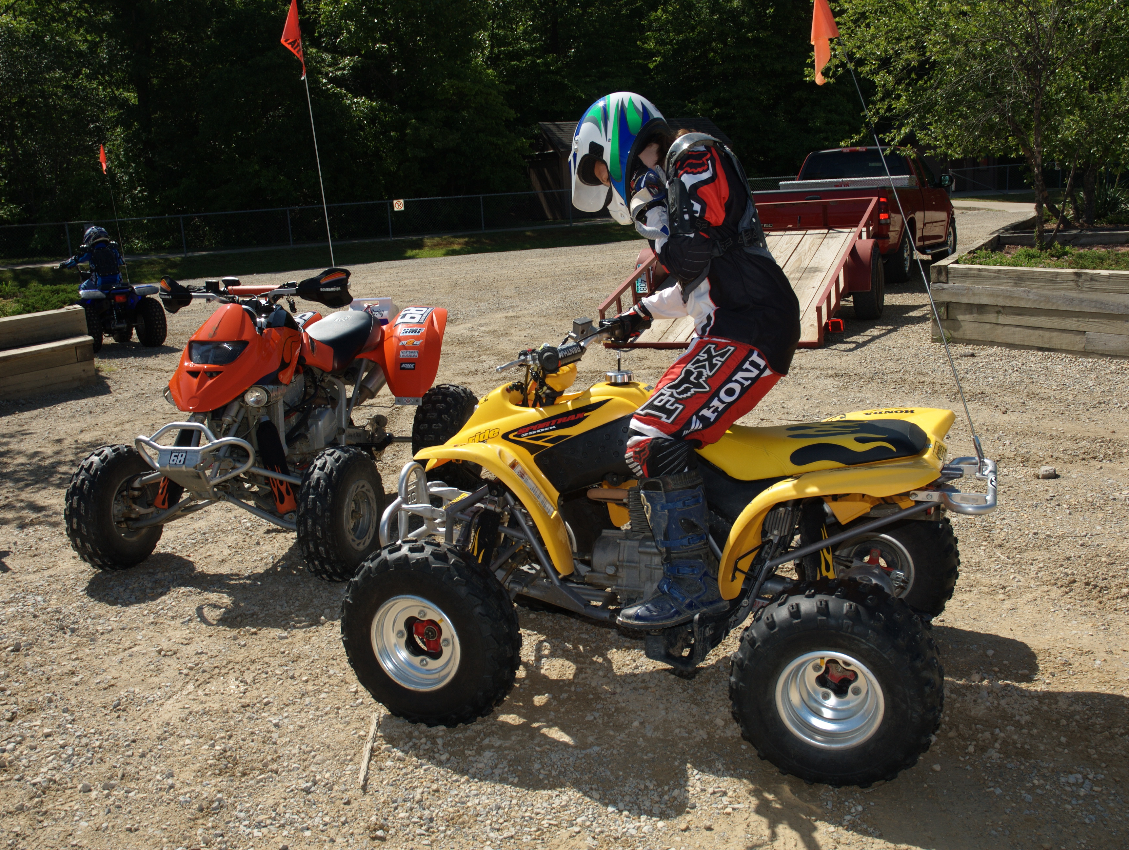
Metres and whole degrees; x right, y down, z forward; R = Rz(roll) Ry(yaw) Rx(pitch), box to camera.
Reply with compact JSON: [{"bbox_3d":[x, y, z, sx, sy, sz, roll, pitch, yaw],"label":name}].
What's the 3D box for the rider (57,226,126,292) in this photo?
[{"bbox_3d":[-5.063,-1.592,12.522,0.647,1.058,0.608,-9,13,-26],"label":"rider"}]

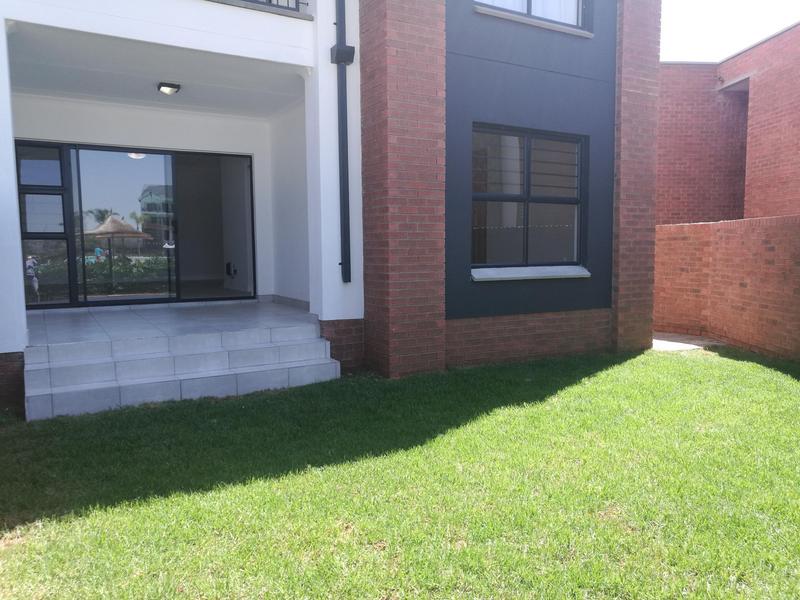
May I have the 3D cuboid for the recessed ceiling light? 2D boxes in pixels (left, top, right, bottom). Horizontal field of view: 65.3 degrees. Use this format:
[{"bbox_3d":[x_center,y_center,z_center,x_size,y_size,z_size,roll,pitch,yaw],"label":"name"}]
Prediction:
[{"bbox_3d":[-2.677,-2.427,7.232,0.225,0.100,0.215,-3,6,-30],"label":"recessed ceiling light"}]

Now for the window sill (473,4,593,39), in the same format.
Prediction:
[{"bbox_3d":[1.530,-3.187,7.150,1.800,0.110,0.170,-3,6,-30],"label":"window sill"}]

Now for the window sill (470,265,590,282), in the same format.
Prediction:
[{"bbox_3d":[1.563,-0.316,7.408,1.810,0.125,0.170,-3,6,-30],"label":"window sill"}]

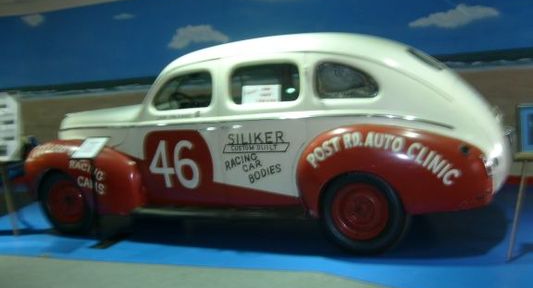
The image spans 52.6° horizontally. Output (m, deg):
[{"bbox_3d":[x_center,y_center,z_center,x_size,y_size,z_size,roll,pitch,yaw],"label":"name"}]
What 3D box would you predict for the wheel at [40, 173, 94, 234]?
[{"bbox_3d":[-1.885,0.551,5.190,0.660,0.660,0.180,-2,0,19],"label":"wheel"}]

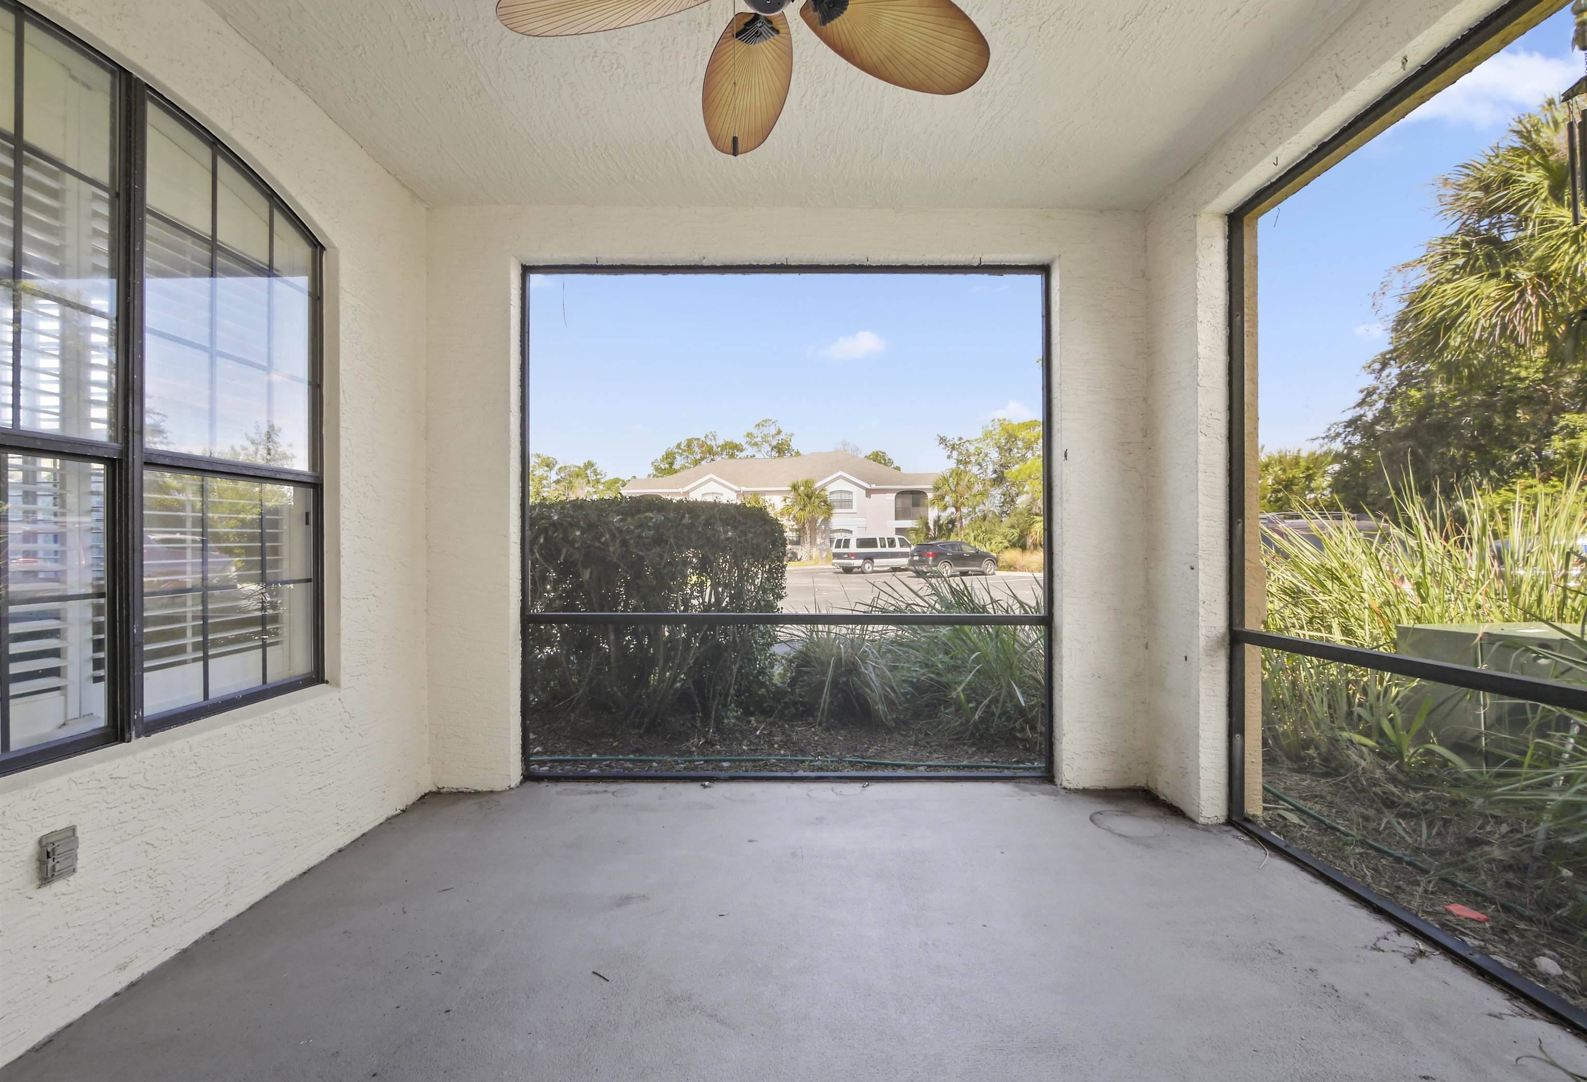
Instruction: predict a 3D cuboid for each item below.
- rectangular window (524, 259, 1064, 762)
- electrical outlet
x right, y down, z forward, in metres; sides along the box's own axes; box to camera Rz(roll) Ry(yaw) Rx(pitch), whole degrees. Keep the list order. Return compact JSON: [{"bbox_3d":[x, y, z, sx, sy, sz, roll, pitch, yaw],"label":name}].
[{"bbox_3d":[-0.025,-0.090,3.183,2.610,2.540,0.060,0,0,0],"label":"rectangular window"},{"bbox_3d":[-1.745,0.747,1.523,0.025,0.112,0.068,0,0,0],"label":"electrical outlet"}]

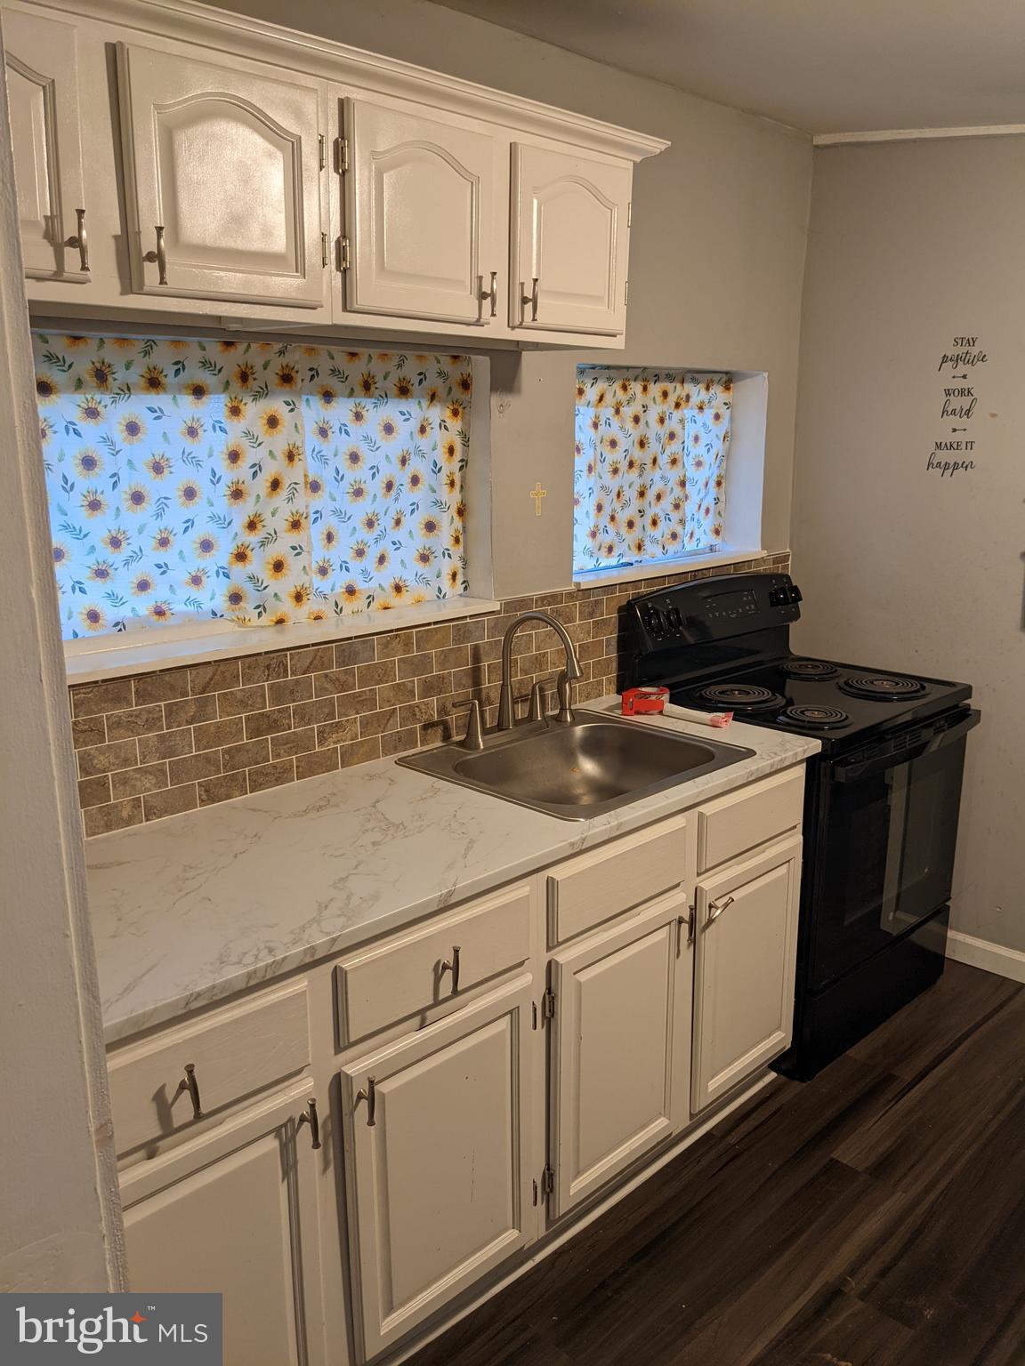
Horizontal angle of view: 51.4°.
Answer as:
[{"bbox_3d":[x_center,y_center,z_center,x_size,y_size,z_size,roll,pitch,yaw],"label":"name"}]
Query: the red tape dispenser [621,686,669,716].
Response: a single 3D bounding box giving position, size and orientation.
[{"bbox_3d":[0.349,0.050,2.781,0.120,0.052,0.085,-1,14,-3],"label":"red tape dispenser"}]

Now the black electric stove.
[{"bbox_3d":[0.813,0.315,3.048,0.773,1.190,0.693,-13,19,-43],"label":"black electric stove"}]

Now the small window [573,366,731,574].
[{"bbox_3d":[0.390,-0.624,3.098,0.846,0.556,0.079,-13,19,-43],"label":"small window"}]

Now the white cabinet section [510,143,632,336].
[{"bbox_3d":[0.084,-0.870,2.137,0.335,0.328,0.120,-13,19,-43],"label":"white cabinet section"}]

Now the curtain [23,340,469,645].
[{"bbox_3d":[-0.496,-0.398,2.174,1.109,0.554,0.040,-13,19,-43],"label":"curtain"}]

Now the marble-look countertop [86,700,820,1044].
[{"bbox_3d":[-0.134,0.253,2.126,1.805,0.035,0.629,-13,19,-43],"label":"marble-look countertop"}]

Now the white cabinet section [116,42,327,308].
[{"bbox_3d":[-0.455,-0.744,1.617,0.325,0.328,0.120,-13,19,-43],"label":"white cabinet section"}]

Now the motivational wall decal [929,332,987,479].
[{"bbox_3d":[1.262,-0.780,3.028,0.006,0.385,0.147,-13,19,-43],"label":"motivational wall decal"}]

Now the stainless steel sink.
[{"bbox_3d":[0.150,0.249,2.425,0.613,0.183,0.557,-13,19,-43],"label":"stainless steel sink"}]

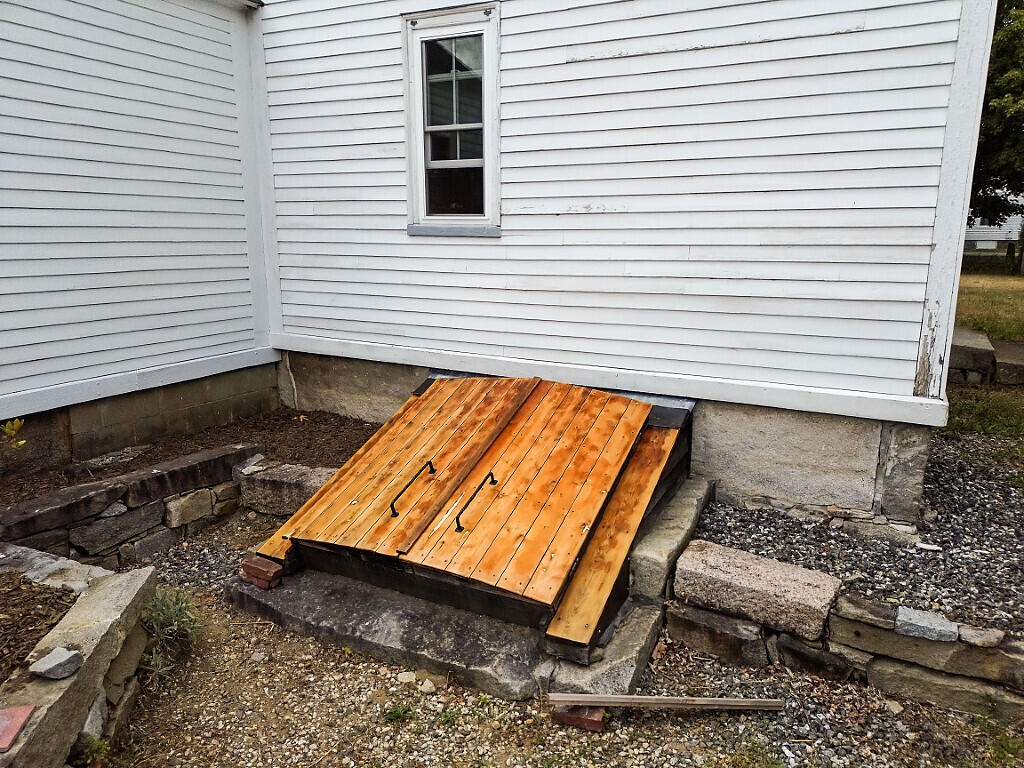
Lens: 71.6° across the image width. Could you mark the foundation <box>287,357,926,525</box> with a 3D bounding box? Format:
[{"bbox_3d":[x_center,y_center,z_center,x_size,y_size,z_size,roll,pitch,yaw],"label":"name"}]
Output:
[{"bbox_3d":[0.227,0.217,4.503,4.180,0.540,0.300,6,14,27],"label":"foundation"}]

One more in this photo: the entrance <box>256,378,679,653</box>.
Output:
[{"bbox_3d":[-0.130,0.508,3.689,1.740,0.730,1.539,6,14,27],"label":"entrance"}]

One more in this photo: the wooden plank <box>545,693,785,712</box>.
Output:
[{"bbox_3d":[0.581,1.200,2.678,0.887,0.020,0.042,2,12,-3],"label":"wooden plank"}]

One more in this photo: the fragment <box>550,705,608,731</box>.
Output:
[{"bbox_3d":[0.249,1.223,2.630,0.181,0.045,0.092,4,13,16],"label":"fragment"}]

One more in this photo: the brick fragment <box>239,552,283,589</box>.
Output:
[{"bbox_3d":[-1.172,0.902,3.373,0.210,0.095,0.088,8,14,32],"label":"brick fragment"}]

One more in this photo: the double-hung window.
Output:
[{"bbox_3d":[-0.353,-1.535,4.242,0.665,1.303,0.100,6,14,27],"label":"double-hung window"}]

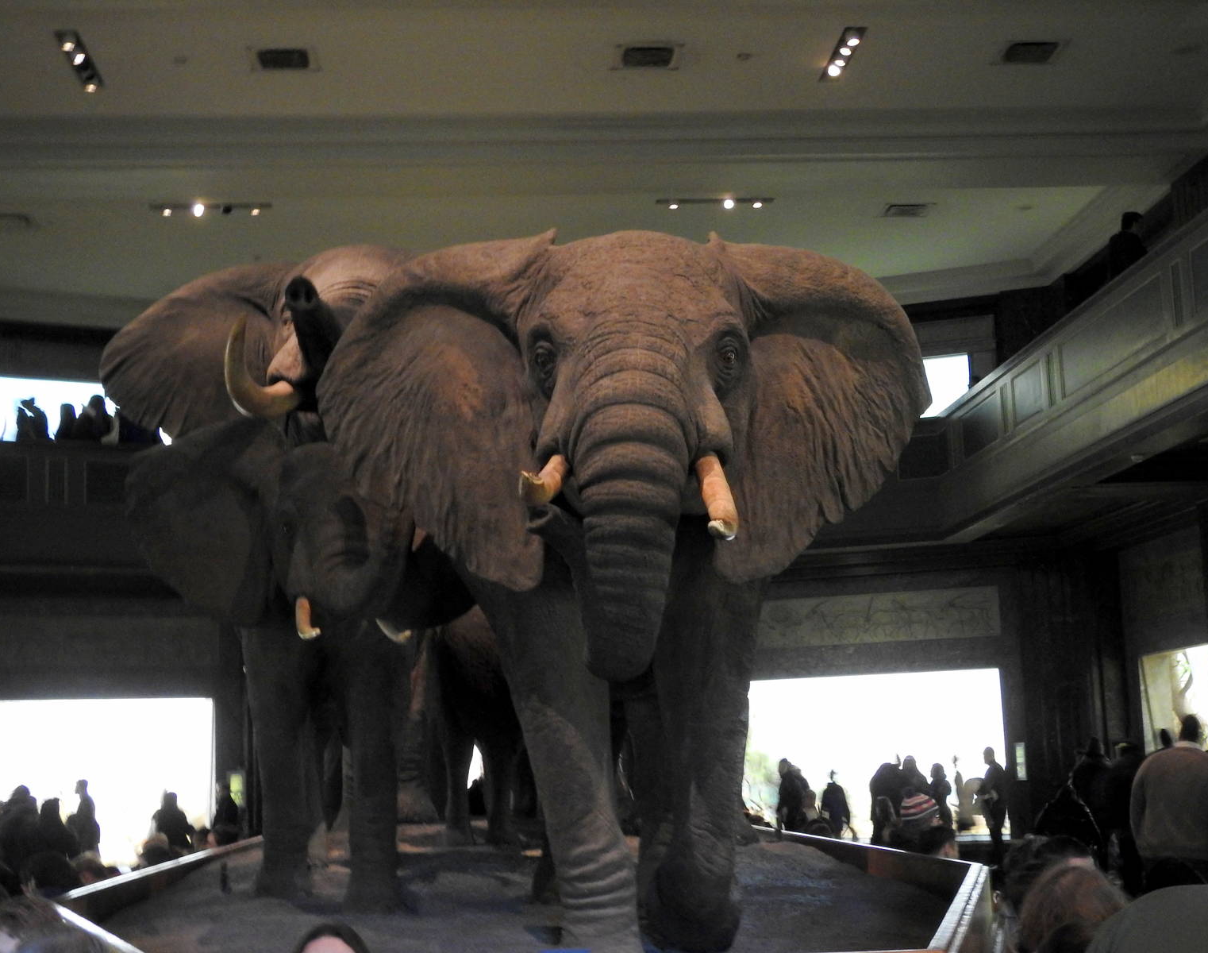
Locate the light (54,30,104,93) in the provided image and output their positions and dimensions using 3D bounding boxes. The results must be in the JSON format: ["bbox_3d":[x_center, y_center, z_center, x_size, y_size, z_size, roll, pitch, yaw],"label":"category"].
[{"bbox_3d":[-5.462,-4.290,19.033,0.220,0.140,1.500,-1,-9,-4],"label":"light"}]

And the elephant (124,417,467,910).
[{"bbox_3d":[-1.743,1.207,11.460,2.100,2.800,3.600,-1,-9,-4],"label":"elephant"}]

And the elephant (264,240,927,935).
[{"bbox_3d":[0.068,0.754,10.192,3.070,3.460,4.500,-1,-9,-4],"label":"elephant"}]

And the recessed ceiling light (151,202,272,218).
[{"bbox_3d":[-5.148,-3.506,23.998,1.550,0.140,0.220,-1,-9,-4],"label":"recessed ceiling light"}]

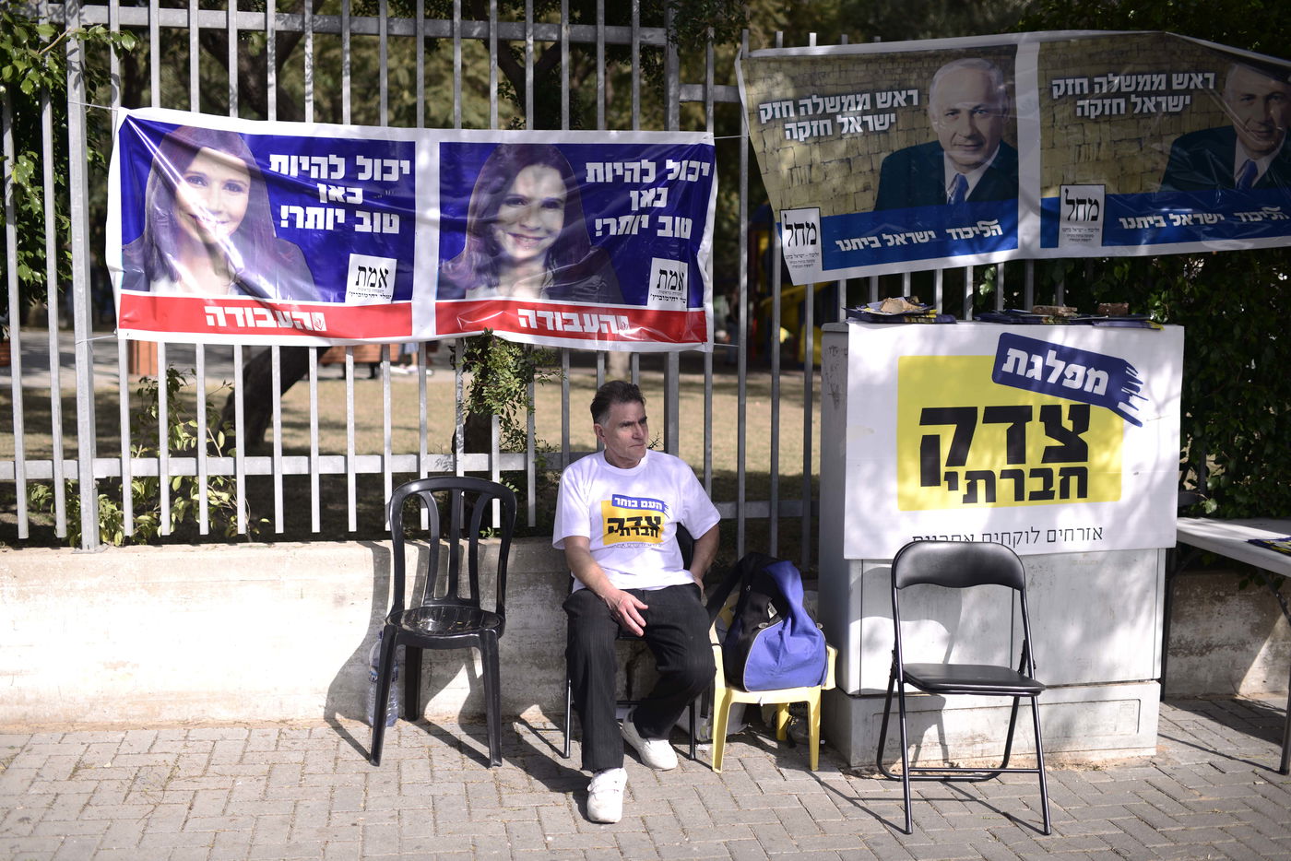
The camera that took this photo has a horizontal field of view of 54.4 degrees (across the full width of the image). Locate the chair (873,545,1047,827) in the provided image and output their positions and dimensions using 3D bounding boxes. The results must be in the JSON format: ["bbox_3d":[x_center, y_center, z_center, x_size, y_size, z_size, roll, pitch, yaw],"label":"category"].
[{"bbox_3d":[0.988,0.777,3.864,0.465,0.790,0.465,2,6,-1],"label":"chair"}]

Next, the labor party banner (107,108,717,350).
[{"bbox_3d":[-0.795,-0.701,4.494,2.153,0.815,0.070,-1,5,-10],"label":"labor party banner"}]

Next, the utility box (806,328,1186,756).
[{"bbox_3d":[1.218,0.372,4.430,1.150,1.480,0.350,-1,5,-10],"label":"utility box"}]

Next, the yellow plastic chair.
[{"bbox_3d":[0.397,0.844,4.290,0.417,0.520,0.380,1,7,-9],"label":"yellow plastic chair"}]

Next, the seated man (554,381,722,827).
[{"bbox_3d":[-0.007,0.489,4.088,0.585,1.273,0.905,0,5,-4],"label":"seated man"}]

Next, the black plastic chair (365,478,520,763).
[{"bbox_3d":[-0.676,0.631,4.303,0.465,0.865,0.535,1,6,-5],"label":"black plastic chair"}]

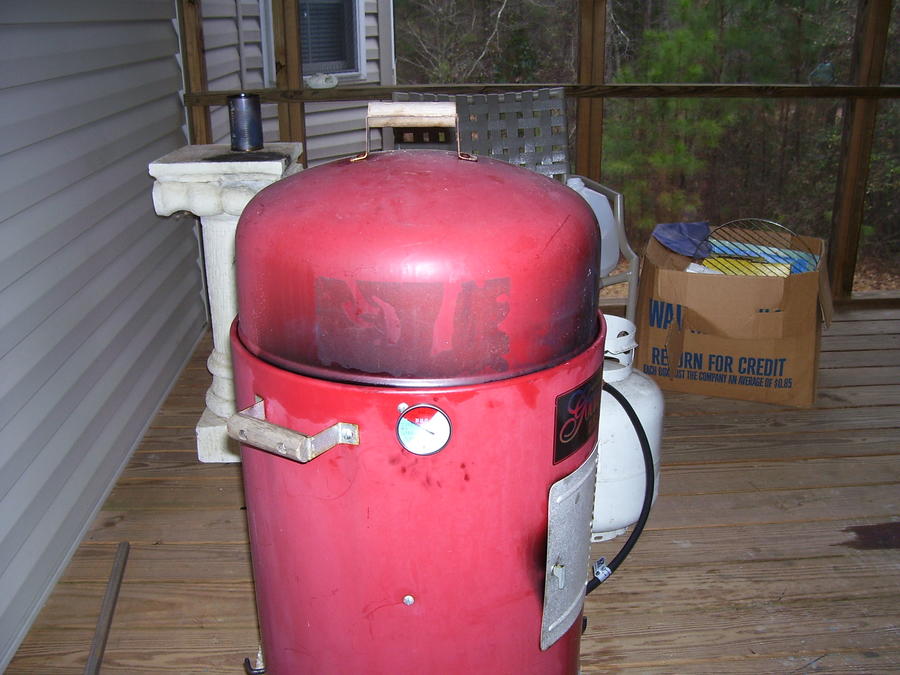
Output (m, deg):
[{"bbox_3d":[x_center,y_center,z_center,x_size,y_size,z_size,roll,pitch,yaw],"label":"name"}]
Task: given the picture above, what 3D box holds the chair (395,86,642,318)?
[{"bbox_3d":[0.145,-0.240,2.484,0.560,0.845,0.640,-5,21,-12],"label":"chair"}]

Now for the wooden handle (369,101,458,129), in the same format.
[{"bbox_3d":[-0.042,-0.247,0.983,0.100,0.030,0.030,-1,20,-2],"label":"wooden handle"}]

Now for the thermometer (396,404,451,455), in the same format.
[{"bbox_3d":[-0.025,0.090,0.870,0.056,0.056,0.018,-1,20,-1],"label":"thermometer"}]

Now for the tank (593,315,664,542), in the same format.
[{"bbox_3d":[0.280,0.197,1.865,0.312,0.455,0.312,13,24,32],"label":"tank"}]

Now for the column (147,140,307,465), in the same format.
[{"bbox_3d":[-0.519,-0.085,2.229,0.300,0.746,0.300,-2,20,-4],"label":"column"}]

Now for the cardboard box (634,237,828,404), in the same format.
[{"bbox_3d":[0.848,-0.072,2.667,0.485,0.385,0.400,5,21,15],"label":"cardboard box"}]

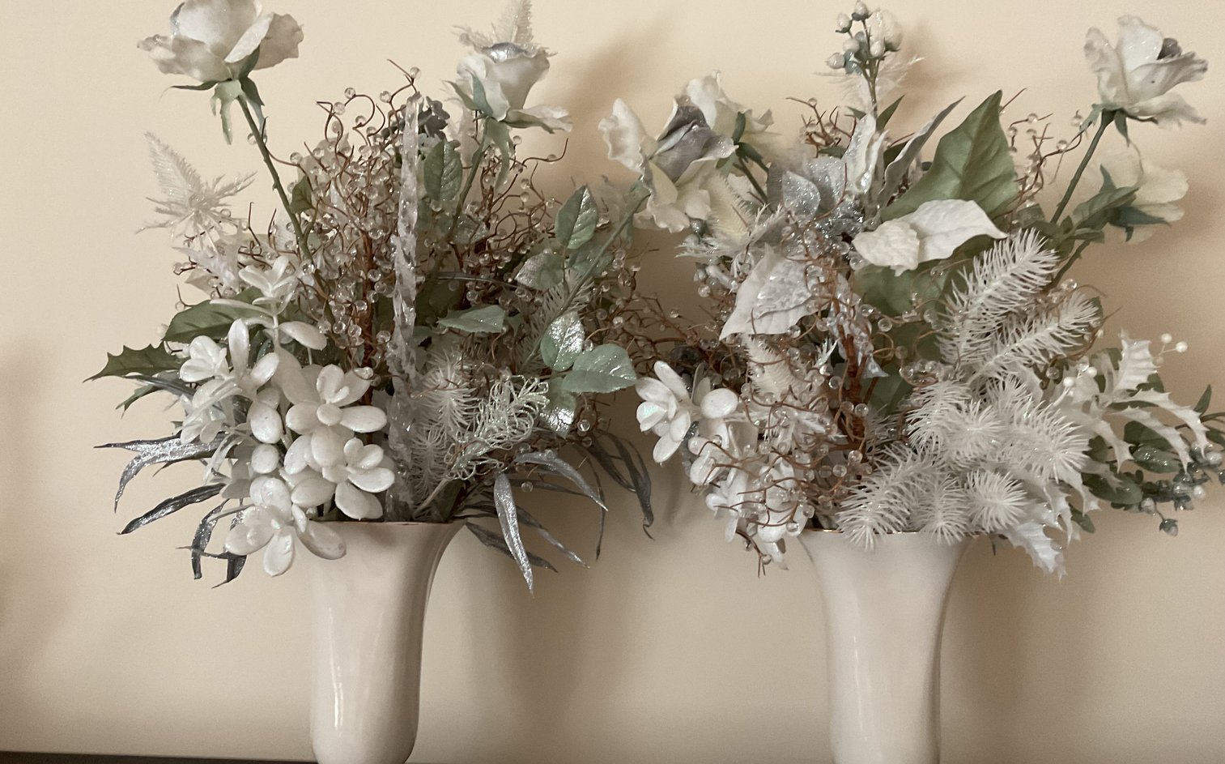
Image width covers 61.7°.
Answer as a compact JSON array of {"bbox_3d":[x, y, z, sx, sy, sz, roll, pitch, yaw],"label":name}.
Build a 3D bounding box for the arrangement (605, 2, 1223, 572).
[{"bbox_3d":[0.203,-0.069,0.693,0.422,0.396,0.280,1,-6,3],"label":"arrangement"}]

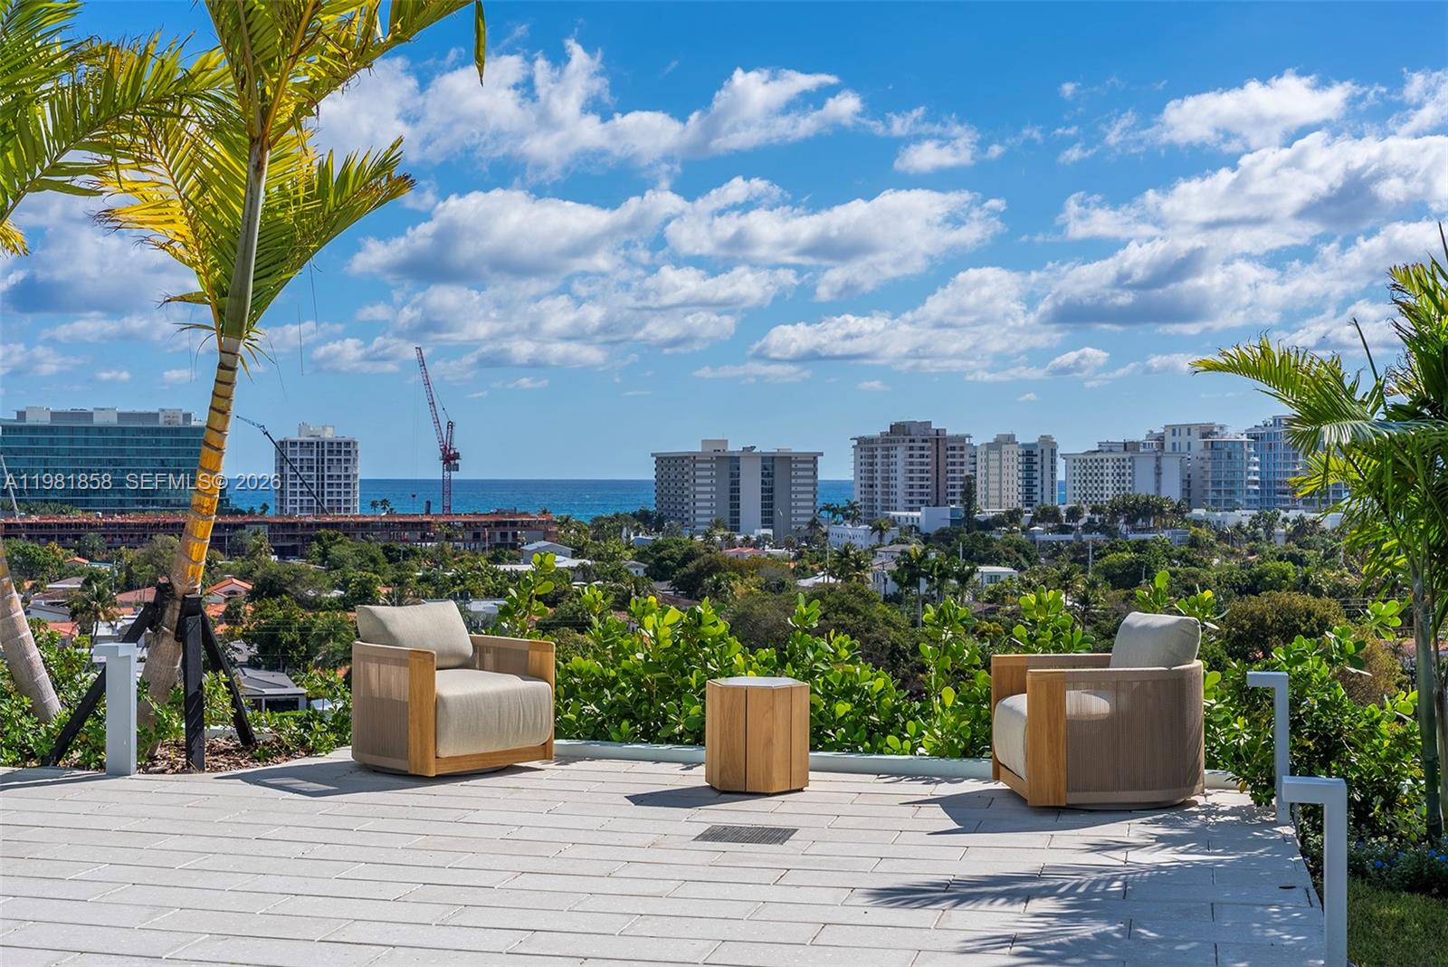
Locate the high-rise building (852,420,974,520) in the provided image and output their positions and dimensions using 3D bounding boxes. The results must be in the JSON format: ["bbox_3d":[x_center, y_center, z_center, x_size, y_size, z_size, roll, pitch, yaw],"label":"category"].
[{"bbox_3d":[69.953,-1.180,720.102,28.621,42.779,35.223,0,0,-26],"label":"high-rise building"}]

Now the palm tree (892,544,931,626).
[{"bbox_3d":[27.229,15.376,280.000,5.700,13.200,5.700,0,0,0],"label":"palm tree"}]

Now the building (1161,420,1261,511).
[{"bbox_3d":[191.027,-1.738,763.646,23.562,43.497,30.000,0,0,-26],"label":"building"}]

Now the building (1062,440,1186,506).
[{"bbox_3d":[156.472,1.946,755.519,23.719,36.203,42.992,0,0,-26],"label":"building"}]

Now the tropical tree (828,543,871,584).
[{"bbox_3d":[20.808,15.654,320.000,7.000,12.000,7.000,0,0,0],"label":"tropical tree"}]

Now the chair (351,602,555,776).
[{"bbox_3d":[-1.420,1.045,9.950,0.770,0.820,0.820,0,0,-44],"label":"chair"}]

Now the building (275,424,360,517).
[{"bbox_3d":[-138.156,0.356,656.000,24.000,40.294,28.000,0,0,-26],"label":"building"}]

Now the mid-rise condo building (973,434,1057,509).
[{"bbox_3d":[108.146,1.127,713.929,16.889,38.222,27.209,0,0,-26],"label":"mid-rise condo building"}]

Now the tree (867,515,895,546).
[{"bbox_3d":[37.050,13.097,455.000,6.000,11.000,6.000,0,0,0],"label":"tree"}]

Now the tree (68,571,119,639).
[{"bbox_3d":[-77.730,16.748,238.000,6.000,11.328,6.000,0,0,0],"label":"tree"}]

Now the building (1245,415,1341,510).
[{"bbox_3d":[224.025,-4.142,758.000,29.000,44.000,30.000,0,0,-18],"label":"building"}]

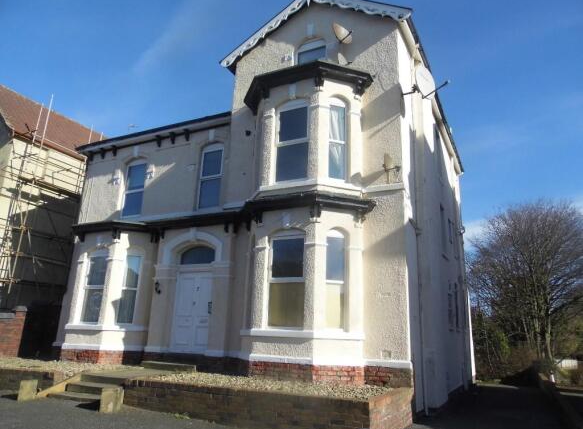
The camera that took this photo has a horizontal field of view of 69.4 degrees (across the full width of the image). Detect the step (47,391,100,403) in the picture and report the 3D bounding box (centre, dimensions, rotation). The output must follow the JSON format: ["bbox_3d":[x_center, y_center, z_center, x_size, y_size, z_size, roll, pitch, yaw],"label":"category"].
[{"bbox_3d":[-3.818,3.361,7.718,1.286,0.077,0.422,-5,-17,25],"label":"step"}]

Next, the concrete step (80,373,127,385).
[{"bbox_3d":[-3.759,3.417,8.709,1.287,0.134,0.360,-6,-17,26],"label":"concrete step"}]

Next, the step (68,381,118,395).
[{"bbox_3d":[-3.727,3.380,8.126,1.181,0.131,0.413,-5,-17,25],"label":"step"}]

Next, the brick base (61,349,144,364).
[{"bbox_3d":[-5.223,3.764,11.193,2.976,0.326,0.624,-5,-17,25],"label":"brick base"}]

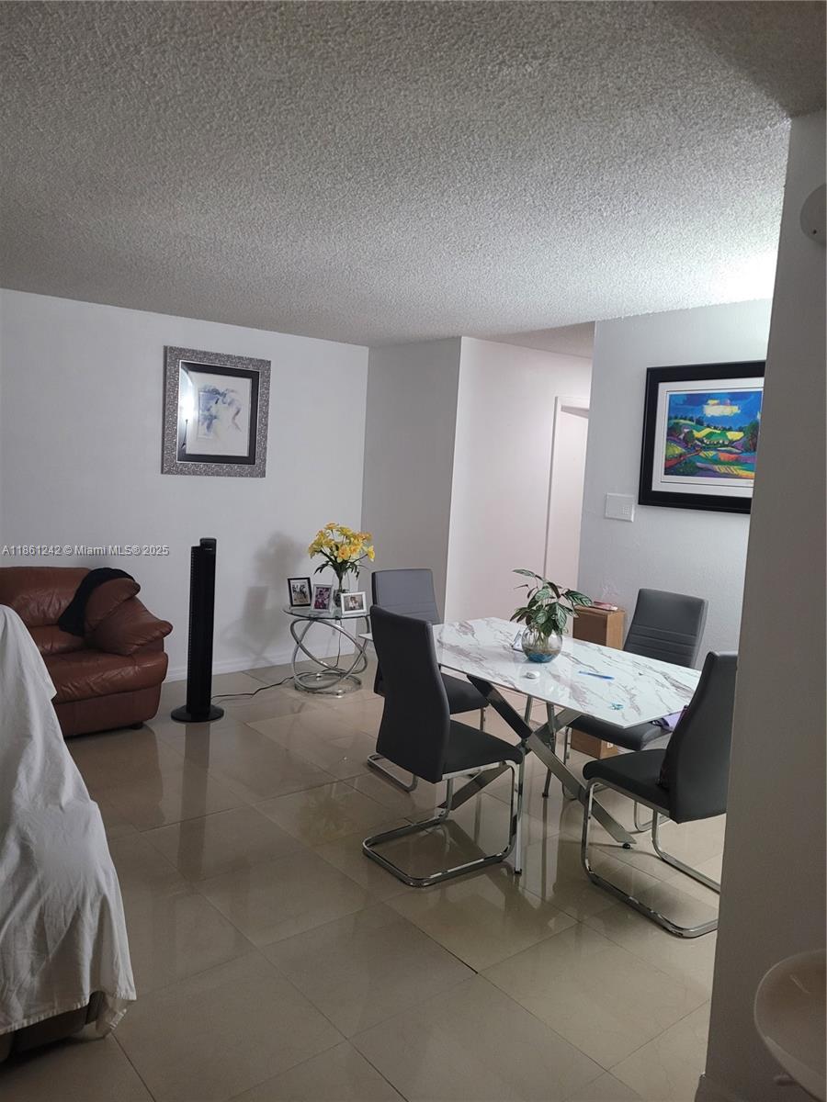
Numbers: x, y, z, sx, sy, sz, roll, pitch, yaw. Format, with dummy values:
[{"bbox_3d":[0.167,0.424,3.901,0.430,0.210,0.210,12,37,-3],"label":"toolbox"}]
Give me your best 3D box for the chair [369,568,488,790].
[{"bbox_3d":[0.070,0.630,4.159,0.406,0.998,0.538,-2,8,-35],"label":"chair"}]

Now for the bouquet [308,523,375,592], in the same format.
[{"bbox_3d":[-0.510,0.042,5.854,0.460,0.470,0.410,2,6,-5],"label":"bouquet"}]

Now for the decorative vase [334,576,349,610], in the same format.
[{"bbox_3d":[-0.490,0.275,5.676,0.120,0.240,0.120,2,6,-5],"label":"decorative vase"}]

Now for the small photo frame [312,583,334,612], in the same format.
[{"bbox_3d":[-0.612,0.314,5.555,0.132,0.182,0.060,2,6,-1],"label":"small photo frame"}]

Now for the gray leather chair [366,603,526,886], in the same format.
[{"bbox_3d":[0.126,0.726,3.325,0.538,0.998,0.406,-2,8,-37],"label":"gray leather chair"}]

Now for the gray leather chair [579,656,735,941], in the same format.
[{"bbox_3d":[0.969,0.792,3.073,0.406,0.998,0.538,-2,8,-34],"label":"gray leather chair"}]

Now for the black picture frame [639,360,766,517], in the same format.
[{"bbox_3d":[1.576,-0.599,4.386,0.040,0.775,0.840,-3,8,-39],"label":"black picture frame"}]

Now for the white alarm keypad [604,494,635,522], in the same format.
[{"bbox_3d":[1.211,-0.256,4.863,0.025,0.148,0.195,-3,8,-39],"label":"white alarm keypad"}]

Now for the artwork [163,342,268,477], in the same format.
[{"bbox_3d":[-1.344,-0.940,5.723,0.765,0.840,0.050,-3,8,-39],"label":"artwork"}]

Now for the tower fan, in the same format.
[{"bbox_3d":[-1.271,0.455,4.916,0.316,1.060,0.316,-2,8,-33],"label":"tower fan"}]

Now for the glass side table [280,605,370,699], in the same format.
[{"bbox_3d":[-0.587,0.663,5.726,0.620,0.530,0.620,2,6,0],"label":"glass side table"}]

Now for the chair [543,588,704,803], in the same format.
[{"bbox_3d":[1.019,0.708,3.836,0.525,0.990,0.430,-3,8,-39],"label":"chair"}]

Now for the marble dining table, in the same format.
[{"bbox_3d":[0.525,0.834,3.551,0.855,0.760,1.485,-3,8,-41],"label":"marble dining table"}]

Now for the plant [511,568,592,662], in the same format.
[{"bbox_3d":[0.574,0.277,3.467,0.335,0.370,0.310,3,6,5],"label":"plant"}]

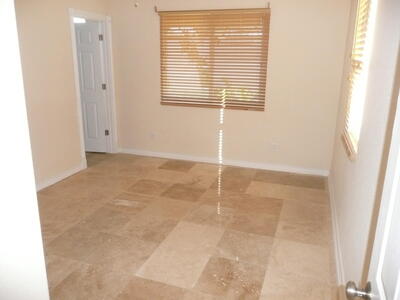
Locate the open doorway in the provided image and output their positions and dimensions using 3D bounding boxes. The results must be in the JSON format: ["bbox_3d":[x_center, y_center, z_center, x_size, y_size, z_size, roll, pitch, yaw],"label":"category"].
[{"bbox_3d":[-1.560,-0.860,4.785,0.150,2.130,0.890,6,17,18],"label":"open doorway"}]

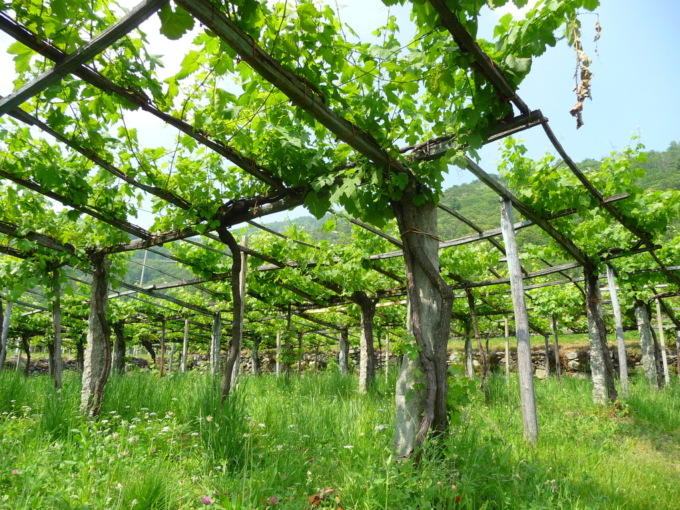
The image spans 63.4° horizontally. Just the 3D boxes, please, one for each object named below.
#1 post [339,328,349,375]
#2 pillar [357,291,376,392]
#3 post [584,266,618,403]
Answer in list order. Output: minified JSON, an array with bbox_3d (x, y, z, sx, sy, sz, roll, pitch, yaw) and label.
[{"bbox_3d":[0.123,3.438,19.342,0.310,1.694,0.270,1,-10,1],"label":"post"},{"bbox_3d":[0.542,1.774,11.255,0.330,2.022,0.280,0,-10,3],"label":"pillar"},{"bbox_3d":[3.954,1.180,8.316,0.320,2.037,0.260,-4,-11,25],"label":"post"}]

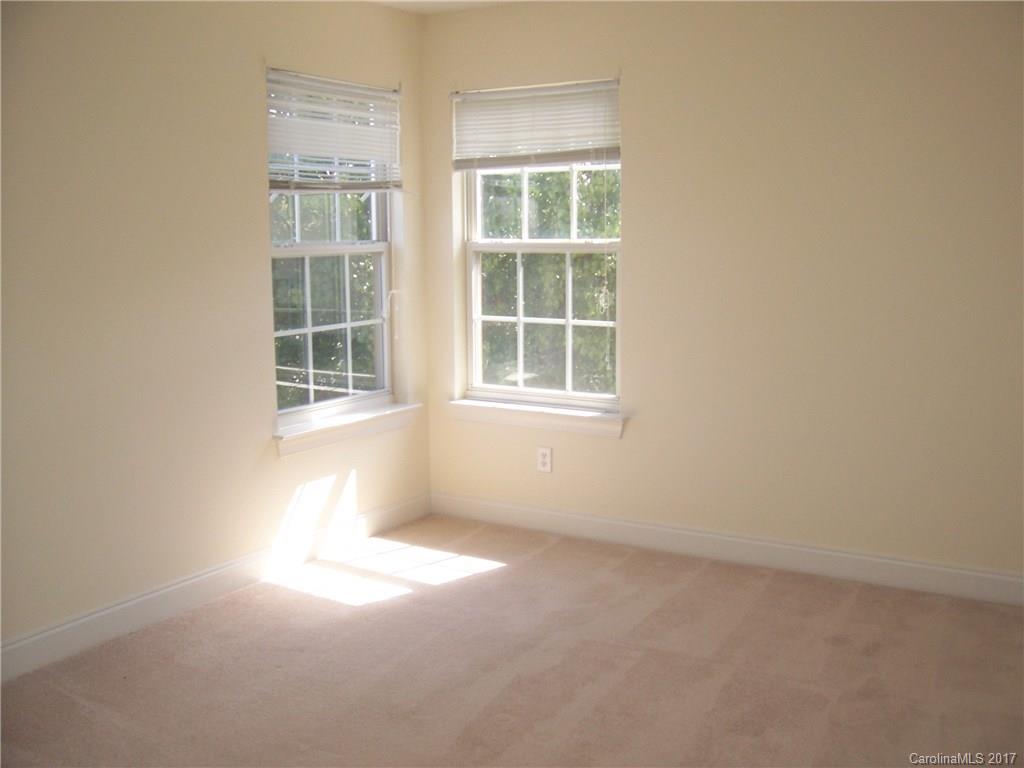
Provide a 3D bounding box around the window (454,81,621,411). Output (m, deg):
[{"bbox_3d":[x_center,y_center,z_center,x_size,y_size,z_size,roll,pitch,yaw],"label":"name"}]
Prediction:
[{"bbox_3d":[0.123,-0.620,4.612,0.870,1.450,0.115,5,10,31],"label":"window"}]

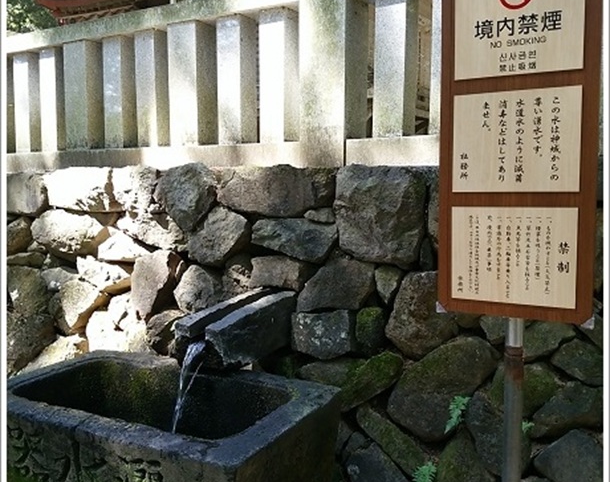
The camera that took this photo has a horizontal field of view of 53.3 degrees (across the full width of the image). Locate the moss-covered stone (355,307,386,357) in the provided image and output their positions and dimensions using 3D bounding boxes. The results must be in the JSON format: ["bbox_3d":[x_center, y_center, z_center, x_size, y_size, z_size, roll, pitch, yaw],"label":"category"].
[{"bbox_3d":[0.277,0.388,2.576,0.143,0.214,0.150,3,6,30],"label":"moss-covered stone"}]

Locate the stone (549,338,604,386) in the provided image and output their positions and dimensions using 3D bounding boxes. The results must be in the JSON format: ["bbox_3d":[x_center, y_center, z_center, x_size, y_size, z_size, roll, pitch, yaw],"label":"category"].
[{"bbox_3d":[0.984,0.424,2.162,0.190,0.135,0.160,2,5,29],"label":"stone"}]

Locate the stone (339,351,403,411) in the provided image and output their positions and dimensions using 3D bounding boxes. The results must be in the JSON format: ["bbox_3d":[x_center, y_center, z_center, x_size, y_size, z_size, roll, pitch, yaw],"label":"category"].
[{"bbox_3d":[0.276,0.592,2.561,0.289,0.256,0.200,3,6,30],"label":"stone"}]

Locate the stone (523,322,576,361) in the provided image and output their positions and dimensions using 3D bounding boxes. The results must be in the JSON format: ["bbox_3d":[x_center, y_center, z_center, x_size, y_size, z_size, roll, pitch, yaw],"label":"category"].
[{"bbox_3d":[0.879,0.357,2.231,0.205,0.130,0.160,2,5,29],"label":"stone"}]

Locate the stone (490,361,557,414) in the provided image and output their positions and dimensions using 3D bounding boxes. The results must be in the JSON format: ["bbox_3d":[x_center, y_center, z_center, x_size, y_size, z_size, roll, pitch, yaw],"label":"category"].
[{"bbox_3d":[0.815,0.550,2.268,0.249,0.203,0.200,3,6,30],"label":"stone"}]

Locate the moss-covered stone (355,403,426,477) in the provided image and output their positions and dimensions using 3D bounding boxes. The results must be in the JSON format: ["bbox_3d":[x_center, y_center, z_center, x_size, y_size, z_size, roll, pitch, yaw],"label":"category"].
[{"bbox_3d":[0.344,0.795,2.448,0.269,0.236,0.160,2,5,29],"label":"moss-covered stone"}]

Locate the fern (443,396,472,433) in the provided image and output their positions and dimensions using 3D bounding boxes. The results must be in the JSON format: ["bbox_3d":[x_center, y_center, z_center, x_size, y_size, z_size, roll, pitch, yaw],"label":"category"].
[{"bbox_3d":[0.569,0.646,2.268,0.087,0.122,0.070,2,5,29],"label":"fern"}]

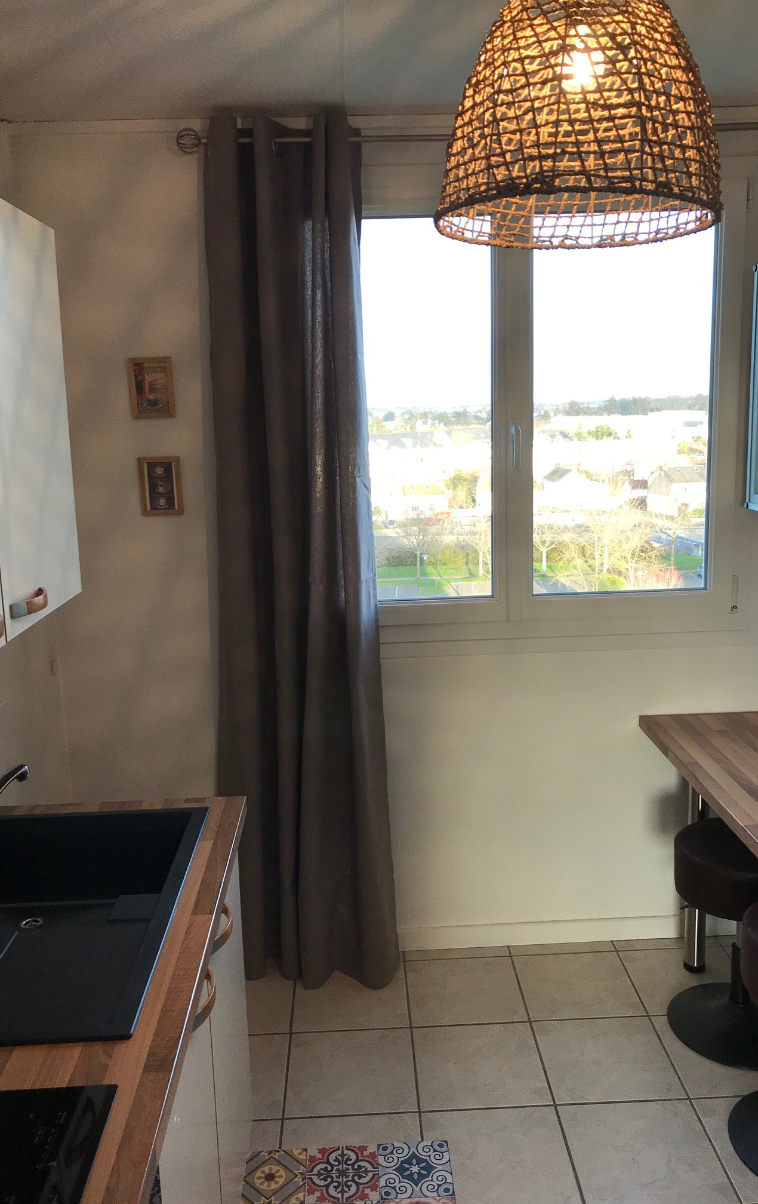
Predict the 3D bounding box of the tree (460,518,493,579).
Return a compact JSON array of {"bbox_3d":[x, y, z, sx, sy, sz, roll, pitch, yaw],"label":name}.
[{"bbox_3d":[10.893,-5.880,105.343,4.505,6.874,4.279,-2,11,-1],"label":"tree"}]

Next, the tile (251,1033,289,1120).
[{"bbox_3d":[-0.408,1.248,2.549,0.332,0.010,0.331,-2,11,-1],"label":"tile"}]

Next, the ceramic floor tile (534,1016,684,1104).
[{"bbox_3d":[0.599,1.209,2.574,0.332,0.010,0.331,-2,11,-1],"label":"ceramic floor tile"}]

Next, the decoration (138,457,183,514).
[{"bbox_3d":[-0.624,-0.333,2.797,0.117,0.166,0.014,-2,11,-1],"label":"decoration"}]

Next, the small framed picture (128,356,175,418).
[{"bbox_3d":[-0.639,-0.603,2.744,0.120,0.168,0.014,-2,11,-1],"label":"small framed picture"}]

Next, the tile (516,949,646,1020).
[{"bbox_3d":[0.589,1.144,2.901,0.332,0.010,0.331,-2,11,-1],"label":"tile"}]

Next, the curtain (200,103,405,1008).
[{"bbox_3d":[-0.237,-0.060,2.742,0.535,2.440,0.190,-2,11,-1],"label":"curtain"}]

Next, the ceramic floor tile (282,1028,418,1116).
[{"bbox_3d":[-0.072,1.235,2.557,0.332,0.010,0.331,-2,11,-1],"label":"ceramic floor tile"}]

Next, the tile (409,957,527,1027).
[{"bbox_3d":[0.253,1.157,2.892,0.332,0.010,0.331,-2,11,-1],"label":"tile"}]

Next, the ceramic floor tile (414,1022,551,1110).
[{"bbox_3d":[0.263,1.218,2.561,0.331,0.010,0.331,-2,11,-1],"label":"ceramic floor tile"}]

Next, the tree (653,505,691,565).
[{"bbox_3d":[31.634,-6.904,104.685,4.274,6.922,4.274,-2,11,-1],"label":"tree"}]

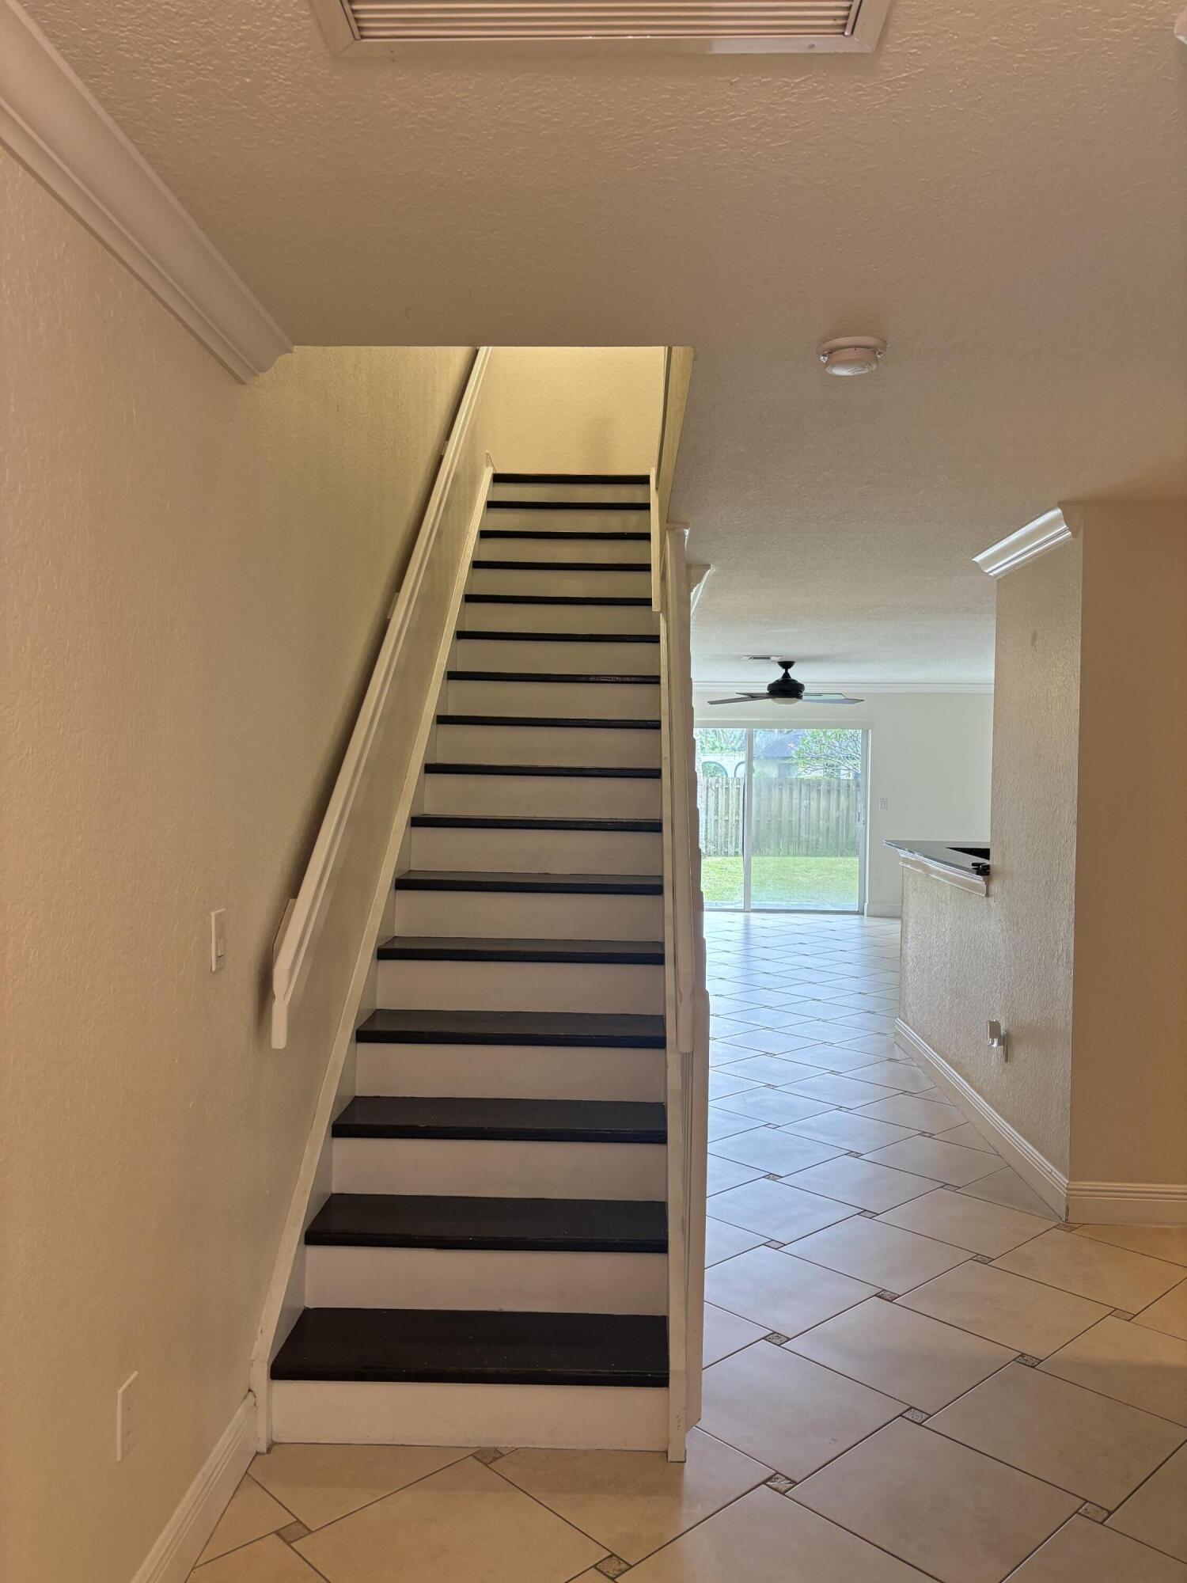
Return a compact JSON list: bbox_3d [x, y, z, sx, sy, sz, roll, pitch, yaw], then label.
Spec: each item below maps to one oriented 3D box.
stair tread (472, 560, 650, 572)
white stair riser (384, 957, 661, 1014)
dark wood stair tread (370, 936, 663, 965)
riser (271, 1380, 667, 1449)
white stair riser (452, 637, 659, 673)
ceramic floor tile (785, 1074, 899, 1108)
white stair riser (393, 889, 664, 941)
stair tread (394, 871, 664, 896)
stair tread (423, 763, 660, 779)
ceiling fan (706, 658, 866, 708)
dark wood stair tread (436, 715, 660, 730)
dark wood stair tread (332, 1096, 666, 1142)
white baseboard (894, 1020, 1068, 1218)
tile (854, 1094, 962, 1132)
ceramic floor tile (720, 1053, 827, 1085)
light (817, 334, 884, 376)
[{"bbox_3d":[-0.144,-1.068,5.759,0.840,0.035,0.259,1,1,2],"label":"stair tread"},{"bbox_3d":[-0.226,0.612,3.705,0.894,0.161,0.022,1,1,2],"label":"white stair riser"},{"bbox_3d":[-0.216,0.503,3.738,0.872,0.035,0.266,1,1,0],"label":"dark wood stair tread"},{"bbox_3d":[-0.273,1.395,2.676,0.883,0.152,0.020,1,1,0],"label":"riser"},{"bbox_3d":[-0.151,-0.571,5.178,0.883,0.161,0.020,1,1,0],"label":"white stair riser"},{"bbox_3d":[1.190,1.445,5.748,0.454,0.010,0.454,0,2,-43],"label":"ceramic floor tile"},{"bbox_3d":[-0.210,0.406,3.876,0.872,0.154,0.020,1,1,0],"label":"white stair riser"},{"bbox_3d":[-0.211,0.316,4.090,0.898,0.035,0.269,1,1,2],"label":"stair tread"},{"bbox_3d":[-0.182,-0.077,4.535,0.883,0.034,0.269,1,1,0],"label":"stair tread"},{"bbox_3d":[1.616,-0.897,10.016,1.300,0.376,1.260,1,1,2],"label":"ceiling fan"},{"bbox_3d":[-0.172,-0.271,4.764,0.883,0.035,0.259,1,1,2],"label":"dark wood stair tread"},{"bbox_3d":[-0.245,0.903,3.272,0.883,0.035,0.259,1,1,2],"label":"dark wood stair tread"},{"bbox_3d":[1.680,1.389,5.426,0.016,0.137,2.695,1,1,2],"label":"white baseboard"},{"bbox_3d":[1.447,1.441,5.311,0.448,0.010,0.448,0,2,-43],"label":"tile"},{"bbox_3d":[0.894,1.409,5.988,0.448,0.012,0.448,0,2,-43],"label":"ceramic floor tile"},{"bbox_3d":[0.567,-0.951,2.610,0.147,0.043,0.147,1,1,0],"label":"light"}]

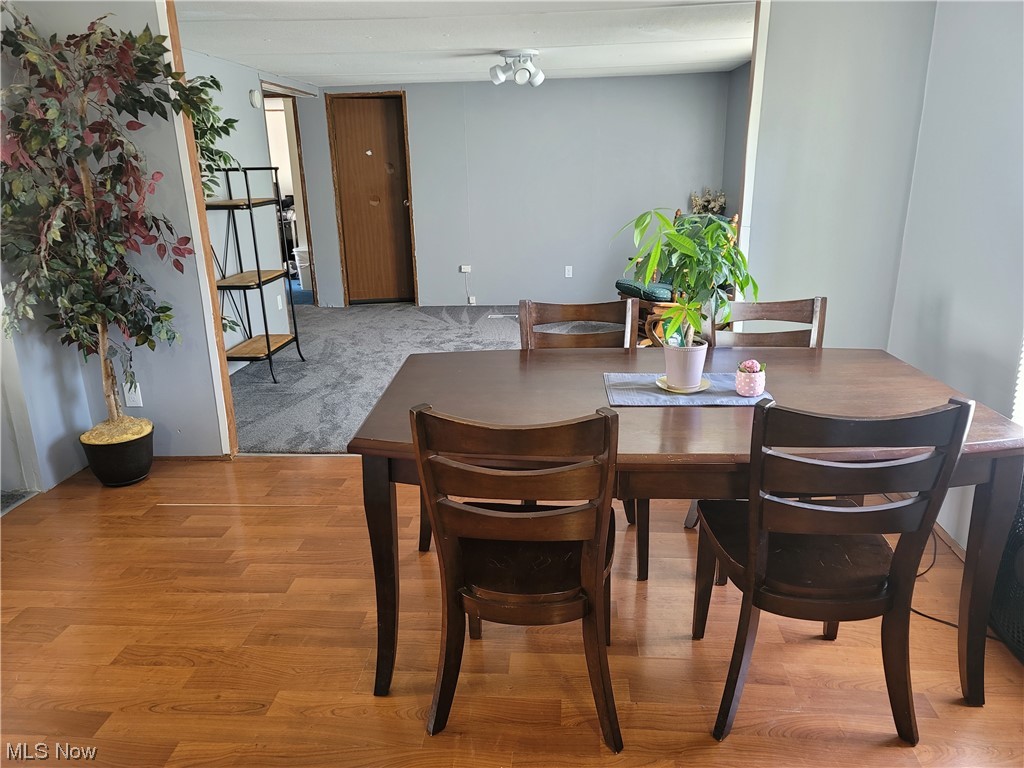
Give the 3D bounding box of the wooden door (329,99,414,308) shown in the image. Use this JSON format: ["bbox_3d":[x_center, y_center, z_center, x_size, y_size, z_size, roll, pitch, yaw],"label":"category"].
[{"bbox_3d":[-1.338,-1.741,7.146,0.700,1.980,0.070,0,18,3],"label":"wooden door"}]

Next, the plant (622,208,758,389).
[{"bbox_3d":[0.525,-0.254,2.219,0.420,0.532,0.380,0,18,3],"label":"plant"}]

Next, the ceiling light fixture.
[{"bbox_3d":[0.042,-2.186,5.153,0.380,0.250,0.360,0,18,3],"label":"ceiling light fixture"}]

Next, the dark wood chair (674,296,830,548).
[{"bbox_3d":[0.952,0.193,2.739,0.500,0.942,0.530,0,18,3],"label":"dark wood chair"}]

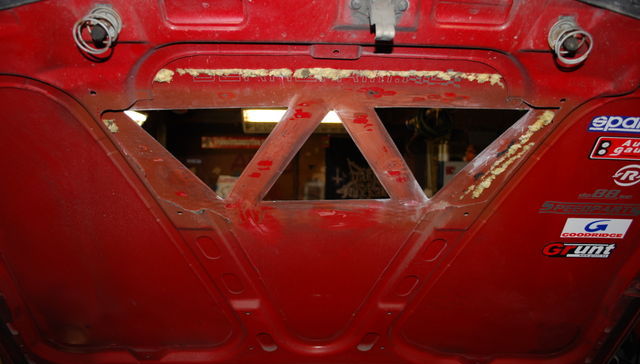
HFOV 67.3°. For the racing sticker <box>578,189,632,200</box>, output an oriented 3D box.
[{"bbox_3d":[0.528,0.024,0.884,0.099,0.022,0.002,2,35,-1],"label":"racing sticker"}]

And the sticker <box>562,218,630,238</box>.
[{"bbox_3d":[0.536,0.090,0.930,0.125,0.049,0.002,2,35,-1],"label":"sticker"}]

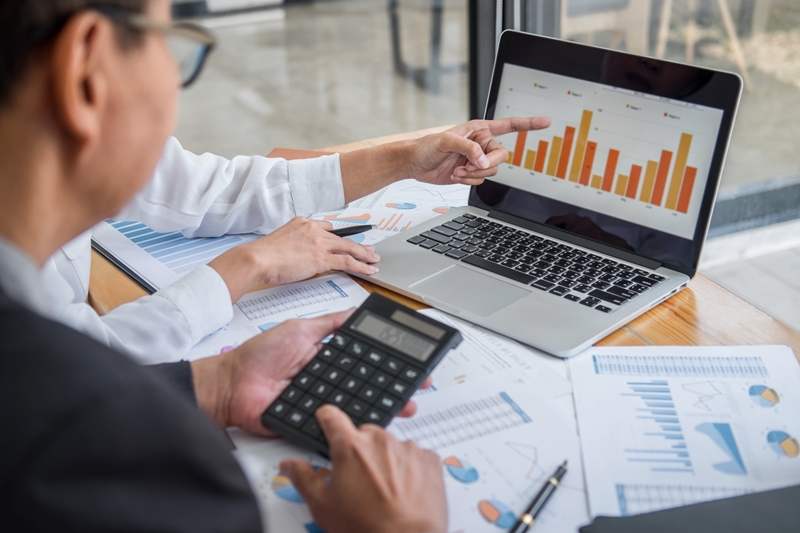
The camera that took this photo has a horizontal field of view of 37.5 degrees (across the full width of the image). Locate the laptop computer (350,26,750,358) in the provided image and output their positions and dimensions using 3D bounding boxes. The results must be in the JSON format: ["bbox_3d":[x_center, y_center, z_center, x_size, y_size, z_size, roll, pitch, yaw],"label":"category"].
[{"bbox_3d":[0.138,-0.093,1.230,0.314,0.215,0.288,21,33,40],"label":"laptop computer"}]

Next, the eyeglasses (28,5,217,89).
[{"bbox_3d":[-0.203,-0.137,0.689,0.142,0.046,0.137,14,7,31],"label":"eyeglasses"}]

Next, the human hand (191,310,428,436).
[{"bbox_3d":[-0.078,0.094,1.018,0.195,0.062,0.108,1,40,7],"label":"human hand"}]

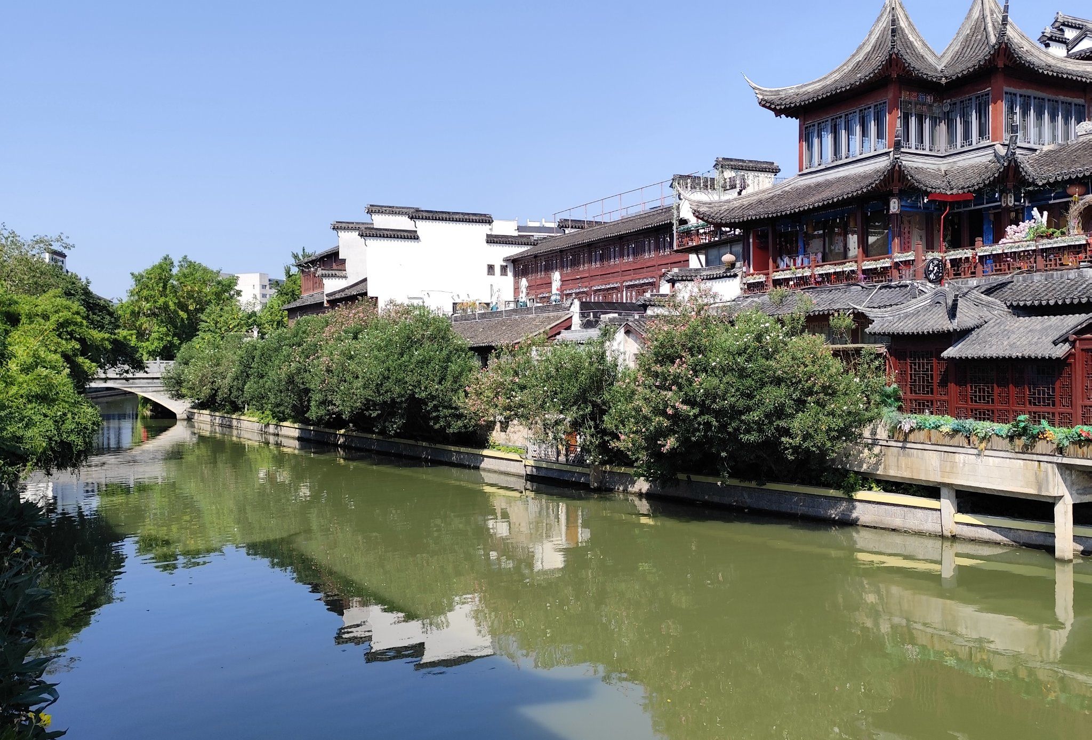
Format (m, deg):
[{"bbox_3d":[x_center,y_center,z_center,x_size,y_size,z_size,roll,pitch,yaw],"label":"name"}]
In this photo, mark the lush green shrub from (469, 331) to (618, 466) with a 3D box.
[{"bbox_3d":[-0.167,1.184,40.887,4.400,5.000,7.600,0,0,-37],"label":"lush green shrub"}]

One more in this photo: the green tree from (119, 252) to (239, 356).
[{"bbox_3d":[-39.587,-5.293,104.400,13.000,14.099,12.500,0,0,-21],"label":"green tree"}]

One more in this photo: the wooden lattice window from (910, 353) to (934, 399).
[{"bbox_3d":[10.829,0.131,27.866,0.100,1.343,0.970,0,0,-23],"label":"wooden lattice window"}]

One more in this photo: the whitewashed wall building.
[{"bbox_3d":[-8.415,-3.810,67.790,12.615,12.528,13.920,0,0,-27],"label":"whitewashed wall building"}]

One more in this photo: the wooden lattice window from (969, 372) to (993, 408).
[{"bbox_3d":[11.410,0.432,25.338,0.100,1.043,0.801,0,0,-23],"label":"wooden lattice window"}]

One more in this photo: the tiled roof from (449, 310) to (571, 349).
[{"bbox_3d":[-3.400,-1.830,47.400,3.500,1.600,11.200,-1,0,-34],"label":"tiled roof"}]

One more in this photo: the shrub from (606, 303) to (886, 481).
[{"bbox_3d":[6.181,0.766,32.464,4.500,5.600,10.200,0,0,-37],"label":"shrub"}]

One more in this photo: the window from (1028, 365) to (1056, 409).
[{"bbox_3d":[12.118,0.389,23.638,0.100,1.084,0.810,0,0,-23],"label":"window"}]

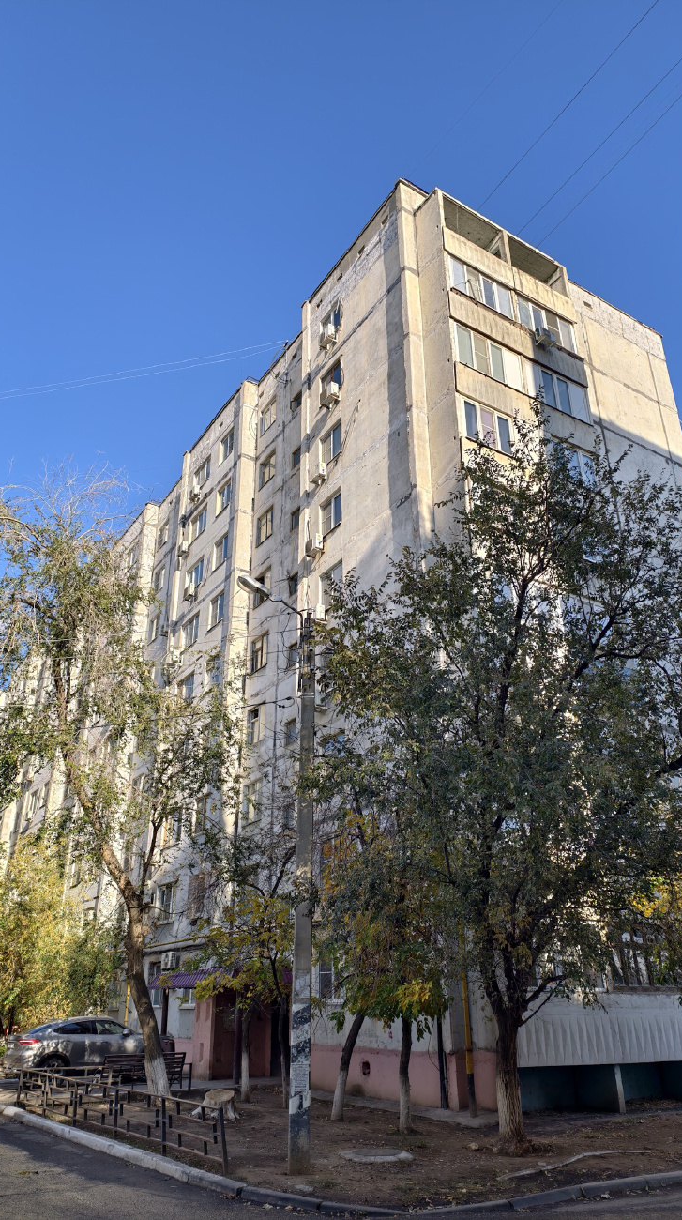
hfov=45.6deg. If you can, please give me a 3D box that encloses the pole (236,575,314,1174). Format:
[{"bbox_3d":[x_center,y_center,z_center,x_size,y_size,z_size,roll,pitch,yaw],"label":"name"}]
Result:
[{"bbox_3d":[-1.000,3.101,11.112,1.396,7.744,0.300,15,-30,-29],"label":"pole"}]

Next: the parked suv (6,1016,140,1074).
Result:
[{"bbox_3d":[-7.121,12.573,23.260,4.630,1.650,1.880,16,-31,-31],"label":"parked suv"}]

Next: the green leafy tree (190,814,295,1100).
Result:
[{"bbox_3d":[-2.257,7.761,18.587,2.700,5.942,2.600,3,-27,-6],"label":"green leafy tree"}]

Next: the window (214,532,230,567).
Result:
[{"bbox_3d":[-5.112,-2.477,34.813,0.160,1.440,1.427,15,-30,-29],"label":"window"}]

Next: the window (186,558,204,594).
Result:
[{"bbox_3d":[-6.662,-1.473,37.031,0.160,1.358,1.993,15,-30,-29],"label":"window"}]

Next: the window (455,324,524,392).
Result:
[{"bbox_3d":[4.513,-7.601,24.610,2.615,1.423,0.160,15,-30,-29],"label":"window"}]

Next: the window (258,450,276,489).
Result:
[{"bbox_3d":[-3.053,-5.896,34.197,0.160,1.398,1.392,15,-30,-29],"label":"window"}]

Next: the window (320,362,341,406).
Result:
[{"bbox_3d":[-0.284,-8.090,29.061,0.150,1.314,1.316,15,-30,-29],"label":"window"}]

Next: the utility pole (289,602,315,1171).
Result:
[{"bbox_3d":[-0.518,3.379,11.312,0.260,7.420,0.220,1,-26,-2],"label":"utility pole"}]

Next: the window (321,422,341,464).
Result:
[{"bbox_3d":[-0.313,-5.684,27.995,0.160,1.409,1.360,15,-30,-29],"label":"window"}]

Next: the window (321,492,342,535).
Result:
[{"bbox_3d":[-0.282,-3.161,26.742,0.160,1.448,1.360,15,-30,-29],"label":"window"}]

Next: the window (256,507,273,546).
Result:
[{"bbox_3d":[-3.014,-3.346,33.138,0.150,1.387,1.365,15,-30,-29],"label":"window"}]

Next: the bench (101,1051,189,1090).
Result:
[{"bbox_3d":[-4.940,11.449,20.065,2.195,0.840,0.570,22,-34,-37],"label":"bench"}]

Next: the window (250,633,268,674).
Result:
[{"bbox_3d":[-3.004,1.630,30.537,0.160,1.368,1.398,15,-30,-29],"label":"window"}]

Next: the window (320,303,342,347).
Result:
[{"bbox_3d":[-0.305,-10.678,30.358,0.150,1.303,1.339,15,-30,-29],"label":"window"}]

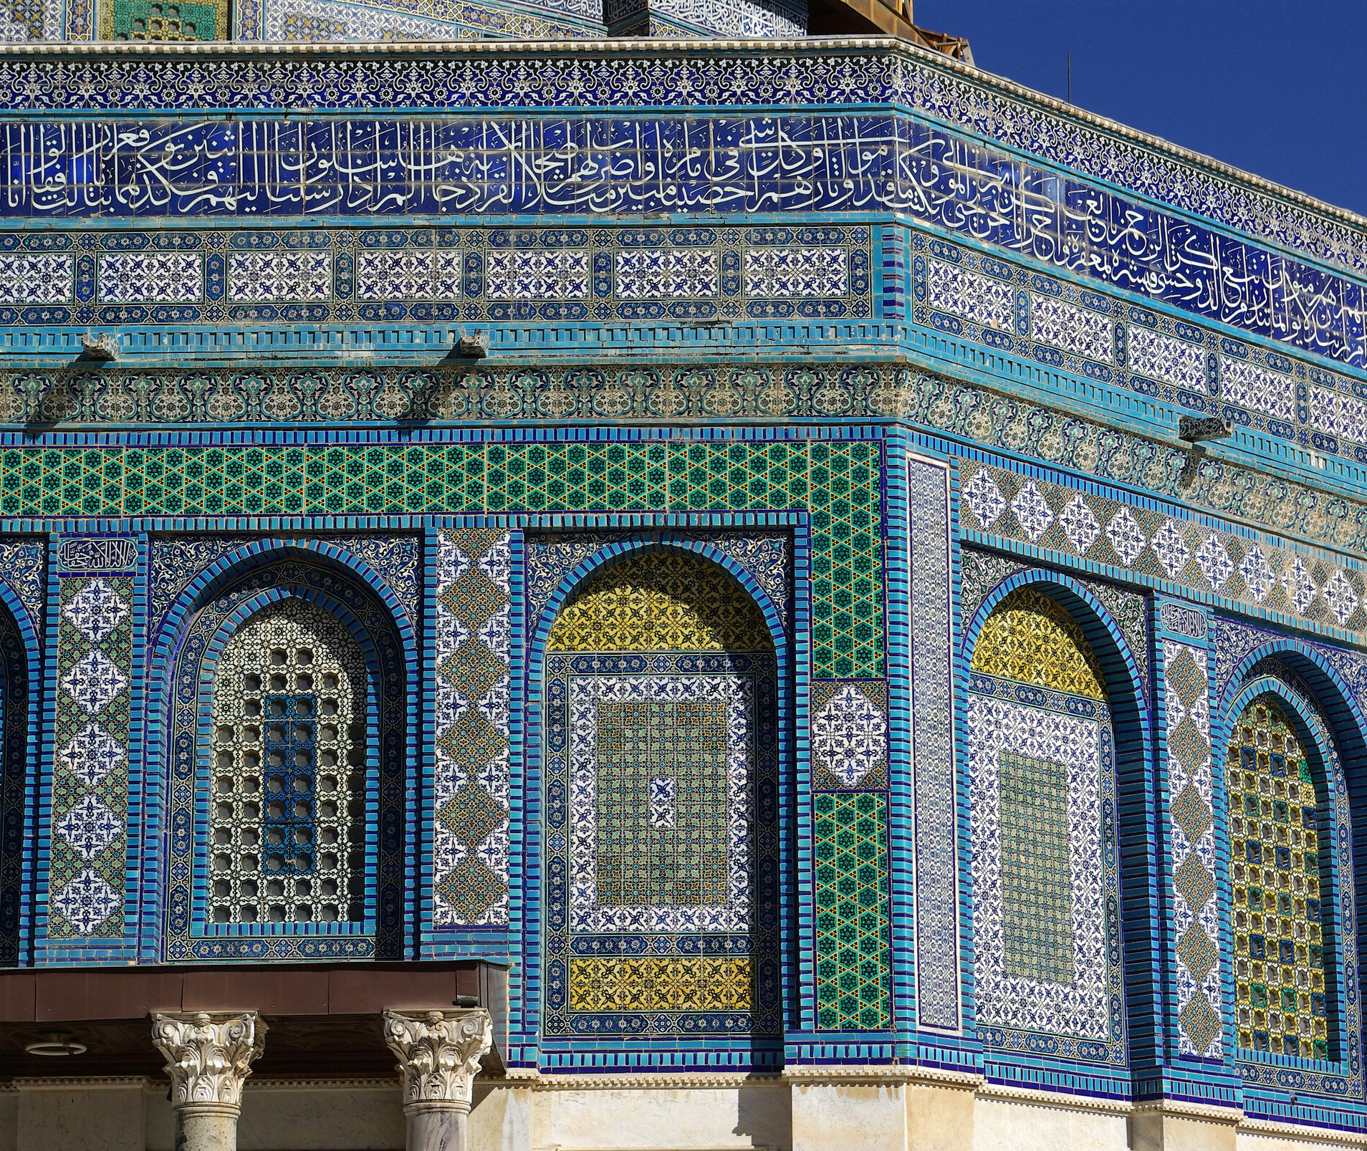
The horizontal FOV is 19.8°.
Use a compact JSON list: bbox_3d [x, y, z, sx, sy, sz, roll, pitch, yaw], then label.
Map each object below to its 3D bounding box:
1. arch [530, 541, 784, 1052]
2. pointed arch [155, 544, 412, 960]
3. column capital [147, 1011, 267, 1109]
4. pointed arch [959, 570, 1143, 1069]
[{"bbox_3d":[-0.183,1.517,27.188,1.800,3.550,0.350,0,-14,0],"label":"arch"},{"bbox_3d":[-2.774,1.252,27.311,1.830,2.950,0.400,0,-14,0],"label":"pointed arch"},{"bbox_3d":[-2.885,3.002,23.895,0.650,0.597,0.645,0,-14,0],"label":"column capital"},{"bbox_3d":[2.589,1.714,28.282,1.920,3.520,0.350,13,-20,-43],"label":"pointed arch"}]

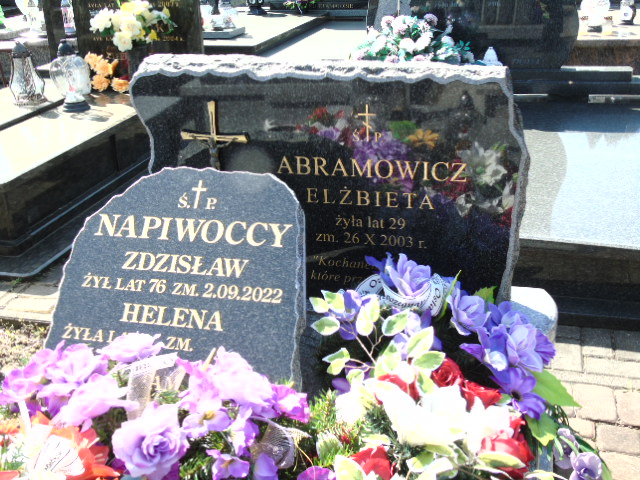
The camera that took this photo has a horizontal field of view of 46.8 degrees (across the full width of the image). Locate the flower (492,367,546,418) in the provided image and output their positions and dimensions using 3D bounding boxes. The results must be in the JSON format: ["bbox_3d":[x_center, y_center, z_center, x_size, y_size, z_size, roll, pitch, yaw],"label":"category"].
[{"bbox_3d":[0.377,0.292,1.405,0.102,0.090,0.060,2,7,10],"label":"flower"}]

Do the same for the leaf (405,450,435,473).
[{"bbox_3d":[0.162,0.356,1.190,0.042,0.025,0.032,4,25,16],"label":"leaf"}]

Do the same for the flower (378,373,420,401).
[{"bbox_3d":[0.143,0.264,1.330,0.075,0.050,0.060,4,25,16],"label":"flower"}]

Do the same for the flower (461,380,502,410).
[{"bbox_3d":[0.310,0.302,1.420,0.075,0.050,0.060,-4,26,-1],"label":"flower"}]

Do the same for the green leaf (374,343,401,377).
[{"bbox_3d":[0.126,0.225,1.380,0.046,0.060,0.025,-4,26,-1],"label":"green leaf"}]

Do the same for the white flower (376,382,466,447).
[{"bbox_3d":[0.165,0.287,1.215,0.138,0.080,0.100,2,25,10],"label":"white flower"}]

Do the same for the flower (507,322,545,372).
[{"bbox_3d":[0.428,0.224,1.540,0.077,0.097,0.065,-9,-15,-15],"label":"flower"}]

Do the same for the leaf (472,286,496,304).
[{"bbox_3d":[0.369,0.125,1.660,0.052,0.041,0.020,0,-17,6],"label":"leaf"}]

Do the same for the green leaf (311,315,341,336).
[{"bbox_3d":[0.012,0.164,1.400,0.050,0.032,0.020,0,26,6],"label":"green leaf"}]

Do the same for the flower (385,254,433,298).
[{"bbox_3d":[0.187,0.079,1.560,0.098,0.070,0.070,-4,26,-1],"label":"flower"}]

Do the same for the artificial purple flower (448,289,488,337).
[{"bbox_3d":[0.321,0.159,1.600,0.082,0.094,0.065,-8,-19,-12],"label":"artificial purple flower"}]

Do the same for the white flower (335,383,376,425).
[{"bbox_3d":[0.068,0.314,1.420,0.080,0.065,0.080,1,60,7],"label":"white flower"}]

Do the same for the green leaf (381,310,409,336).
[{"bbox_3d":[0.149,0.166,1.470,0.066,0.020,0.041,-34,69,-11],"label":"green leaf"}]

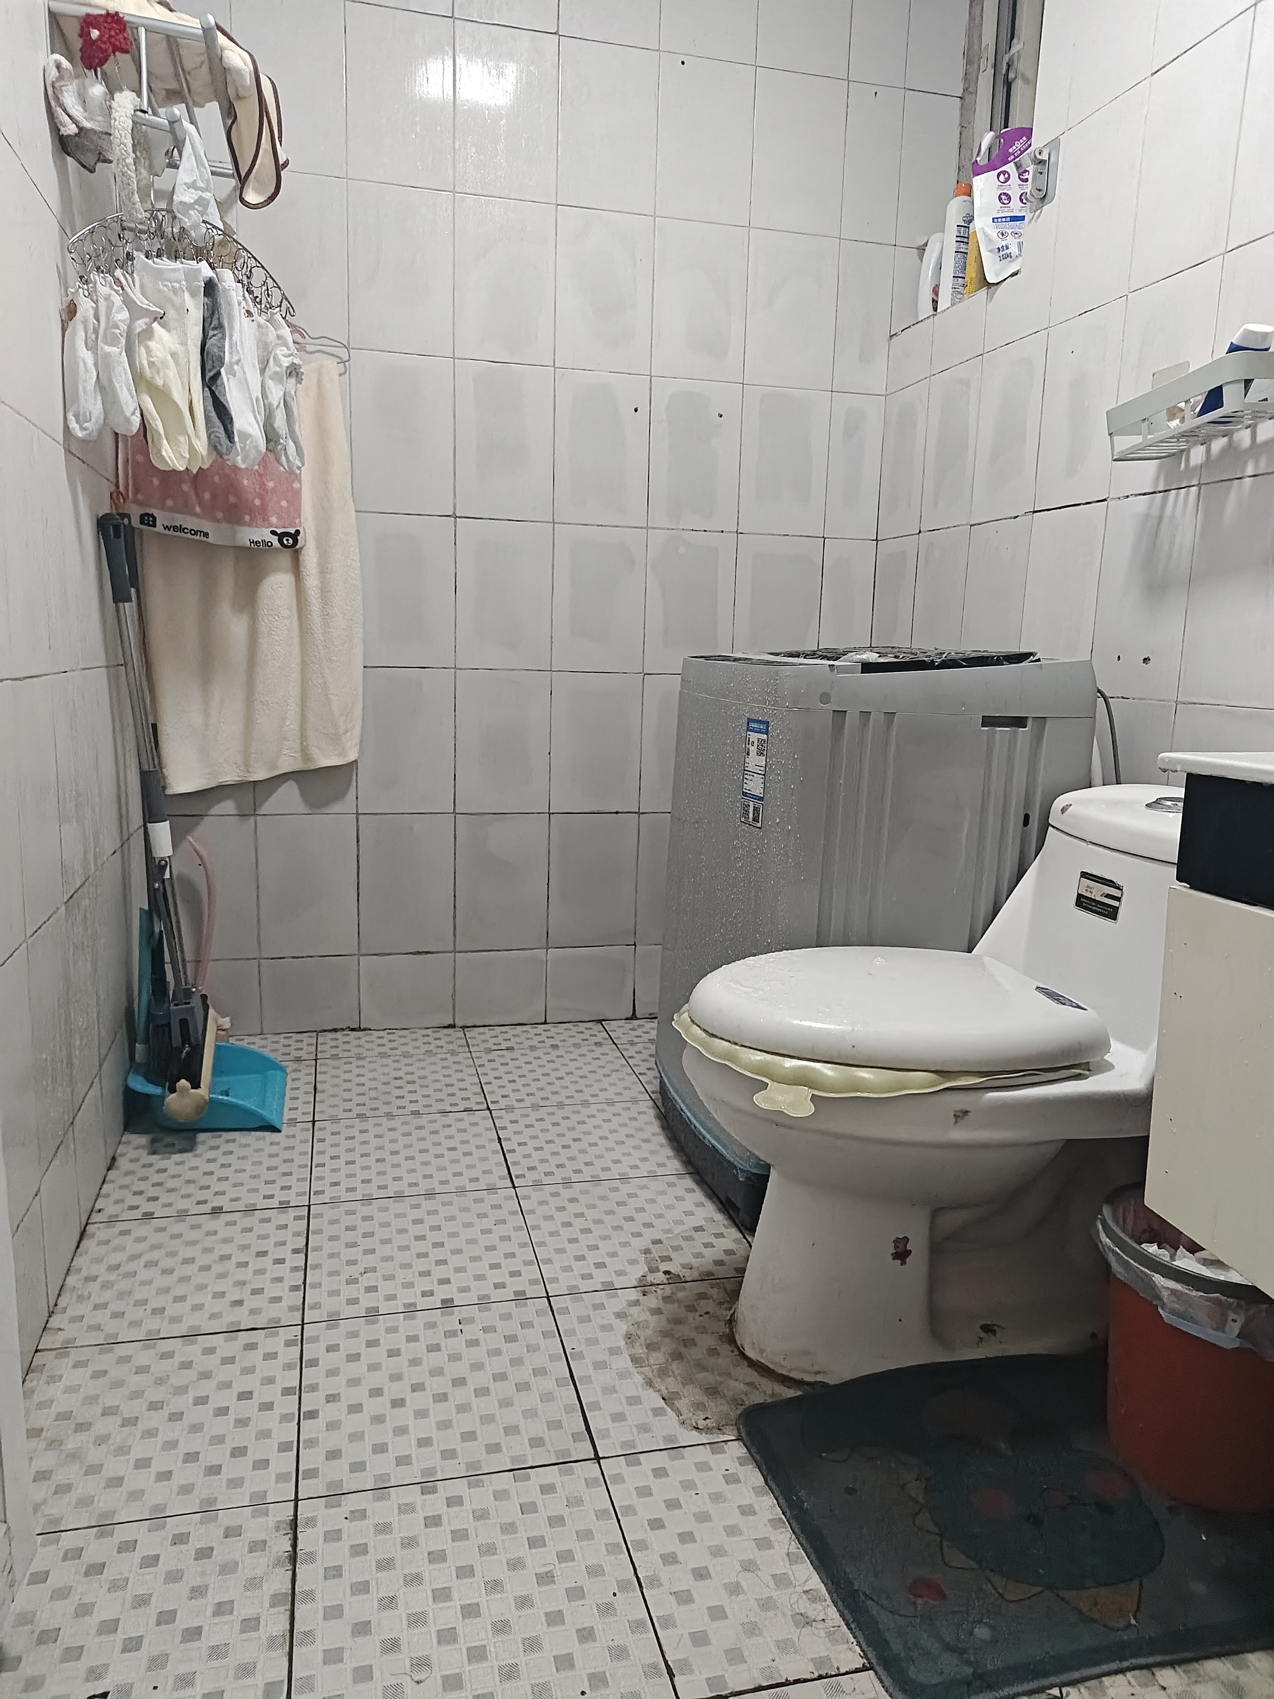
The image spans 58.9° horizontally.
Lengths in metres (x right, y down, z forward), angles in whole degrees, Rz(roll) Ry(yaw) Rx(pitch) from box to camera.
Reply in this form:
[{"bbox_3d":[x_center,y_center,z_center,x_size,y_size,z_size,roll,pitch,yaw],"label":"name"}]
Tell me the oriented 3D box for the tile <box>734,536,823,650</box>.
[{"bbox_3d":[0.307,-0.532,2.472,0.200,0.301,0.010,-1,11,-14],"label":"tile"}]

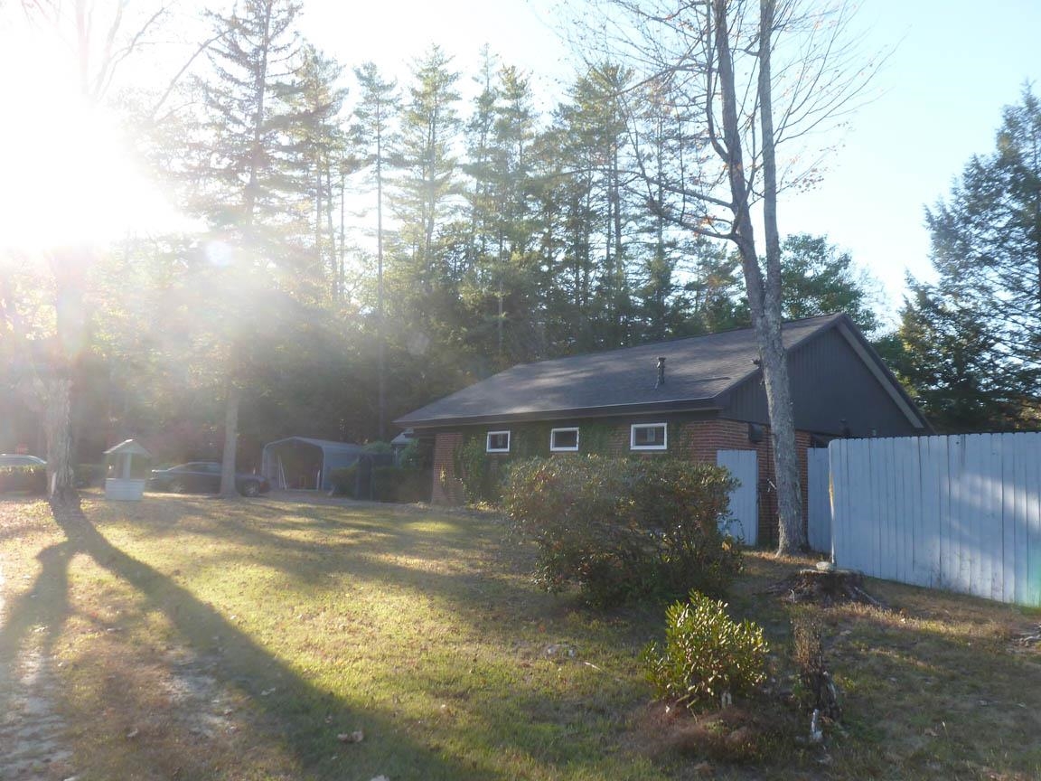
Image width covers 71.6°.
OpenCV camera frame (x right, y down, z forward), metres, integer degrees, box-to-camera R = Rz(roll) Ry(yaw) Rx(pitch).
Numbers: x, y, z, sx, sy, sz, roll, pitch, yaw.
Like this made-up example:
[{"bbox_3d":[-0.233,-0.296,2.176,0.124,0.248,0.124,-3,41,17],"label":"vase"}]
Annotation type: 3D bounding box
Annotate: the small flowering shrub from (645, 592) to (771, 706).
[{"bbox_3d":[1.101,1.513,4.300,0.740,0.650,0.700,0,-7,14],"label":"small flowering shrub"}]

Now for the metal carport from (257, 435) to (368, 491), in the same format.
[{"bbox_3d":[-11.162,4.248,41.521,3.750,2.820,6.200,0,-7,16],"label":"metal carport"}]

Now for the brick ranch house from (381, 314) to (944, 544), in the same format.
[{"bbox_3d":[3.757,1.226,21.788,10.100,5.350,12.200,8,-9,-39],"label":"brick ranch house"}]

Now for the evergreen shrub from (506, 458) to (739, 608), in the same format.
[{"bbox_3d":[1.111,1.451,7.750,2.500,1.470,2.000,1,-7,8],"label":"evergreen shrub"}]

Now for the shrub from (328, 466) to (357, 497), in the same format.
[{"bbox_3d":[-7.110,3.656,28.900,1.200,1.260,1.200,4,-7,-14],"label":"shrub"}]

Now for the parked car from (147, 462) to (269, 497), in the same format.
[{"bbox_3d":[-13.501,3.813,31.300,4.800,1.450,1.850,7,-9,-35],"label":"parked car"}]

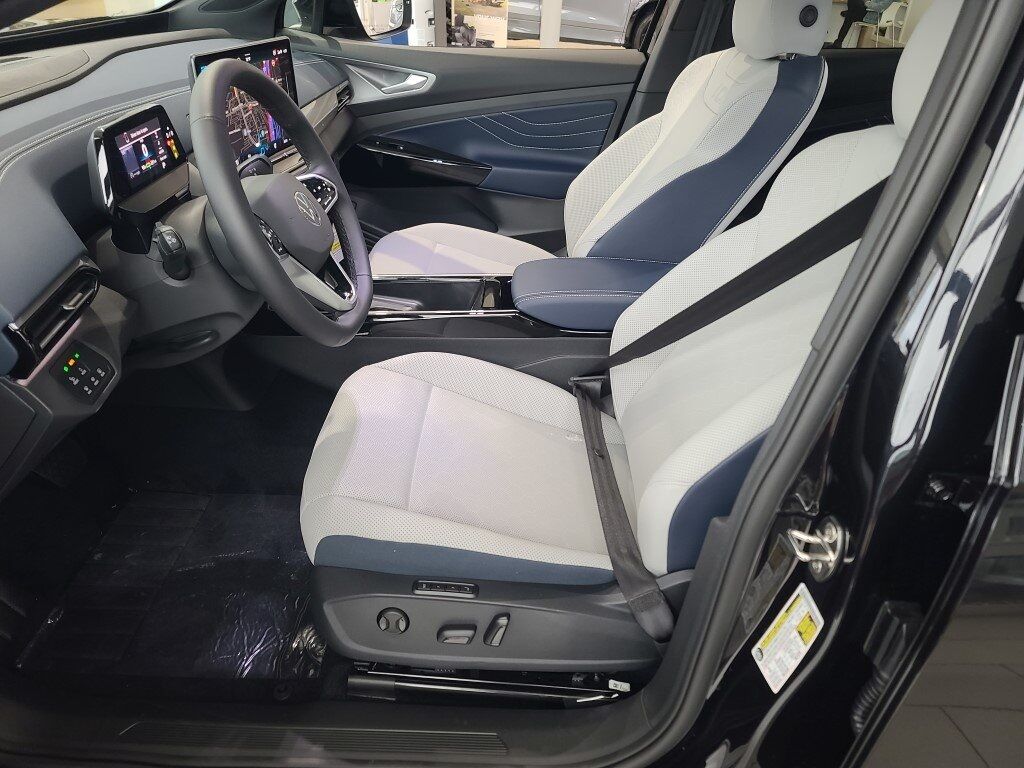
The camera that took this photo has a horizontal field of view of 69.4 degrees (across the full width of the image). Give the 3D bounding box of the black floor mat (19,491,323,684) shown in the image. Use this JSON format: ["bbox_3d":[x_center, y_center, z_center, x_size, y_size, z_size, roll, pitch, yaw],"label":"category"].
[{"bbox_3d":[-0.509,0.325,1.281,0.460,0.020,0.420,1,31,0],"label":"black floor mat"}]

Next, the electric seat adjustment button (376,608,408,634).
[{"bbox_3d":[-0.156,0.310,0.964,0.040,0.040,0.015,1,24,0],"label":"electric seat adjustment button"}]

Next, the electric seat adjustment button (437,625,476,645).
[{"bbox_3d":[-0.073,0.328,0.968,0.050,0.023,0.017,1,24,0],"label":"electric seat adjustment button"}]

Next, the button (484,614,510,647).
[{"bbox_3d":[-0.019,0.321,0.963,0.022,0.047,0.017,22,22,-9],"label":"button"}]

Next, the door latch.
[{"bbox_3d":[0.277,0.150,0.670,0.038,0.062,0.037,9,27,-22],"label":"door latch"}]

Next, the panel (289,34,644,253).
[{"bbox_3d":[-0.126,-0.626,1.982,0.950,0.550,0.140,1,31,0],"label":"panel"}]

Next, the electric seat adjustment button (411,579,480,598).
[{"bbox_3d":[-0.084,0.259,0.936,0.084,0.027,0.014,1,24,0],"label":"electric seat adjustment button"}]

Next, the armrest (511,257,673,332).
[{"bbox_3d":[0.179,-0.172,1.423,0.360,0.080,0.175,1,31,0],"label":"armrest"}]

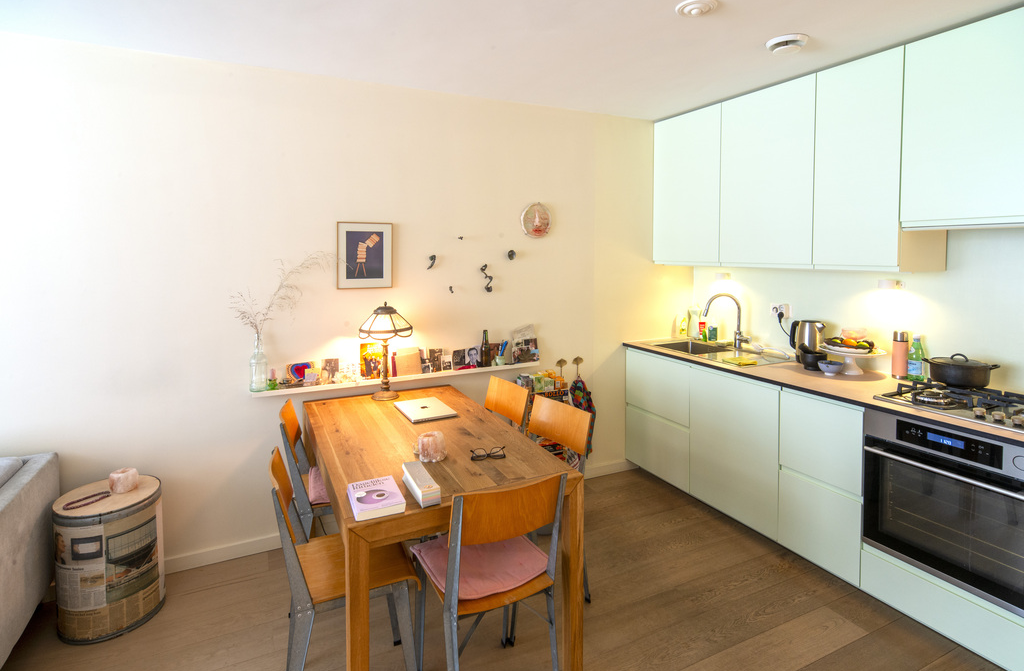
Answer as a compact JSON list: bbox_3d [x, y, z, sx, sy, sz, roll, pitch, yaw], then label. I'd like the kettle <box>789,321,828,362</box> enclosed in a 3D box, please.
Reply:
[{"bbox_3d":[1.804,0.037,3.114,0.165,0.250,0.225,-5,9,-34],"label":"kettle"}]

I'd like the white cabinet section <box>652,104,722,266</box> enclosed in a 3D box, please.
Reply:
[{"bbox_3d":[1.345,-0.980,3.540,0.380,1.000,0.600,-5,7,-27],"label":"white cabinet section"}]

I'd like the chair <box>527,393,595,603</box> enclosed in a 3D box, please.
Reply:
[{"bbox_3d":[0.036,0.763,2.271,0.507,0.849,0.435,-7,10,-36],"label":"chair"}]

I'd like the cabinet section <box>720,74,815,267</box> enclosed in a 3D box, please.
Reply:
[{"bbox_3d":[1.625,-0.900,3.010,0.380,1.000,0.600,-5,7,-27],"label":"cabinet section"}]

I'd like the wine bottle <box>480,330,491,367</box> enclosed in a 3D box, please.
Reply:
[{"bbox_3d":[-0.162,0.082,3.165,0.062,0.232,0.062,0,7,0],"label":"wine bottle"}]

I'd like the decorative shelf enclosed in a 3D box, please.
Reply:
[{"bbox_3d":[-0.585,0.226,2.931,1.632,0.033,0.112,-5,9,-25],"label":"decorative shelf"}]

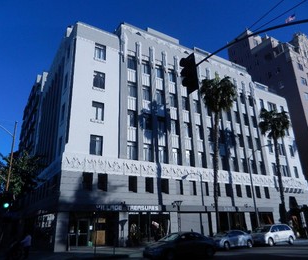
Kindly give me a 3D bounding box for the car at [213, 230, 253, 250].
[{"bbox_3d":[6.931,9.999,22.977,4.500,1.450,1.780,11,-23,-30],"label":"car"}]

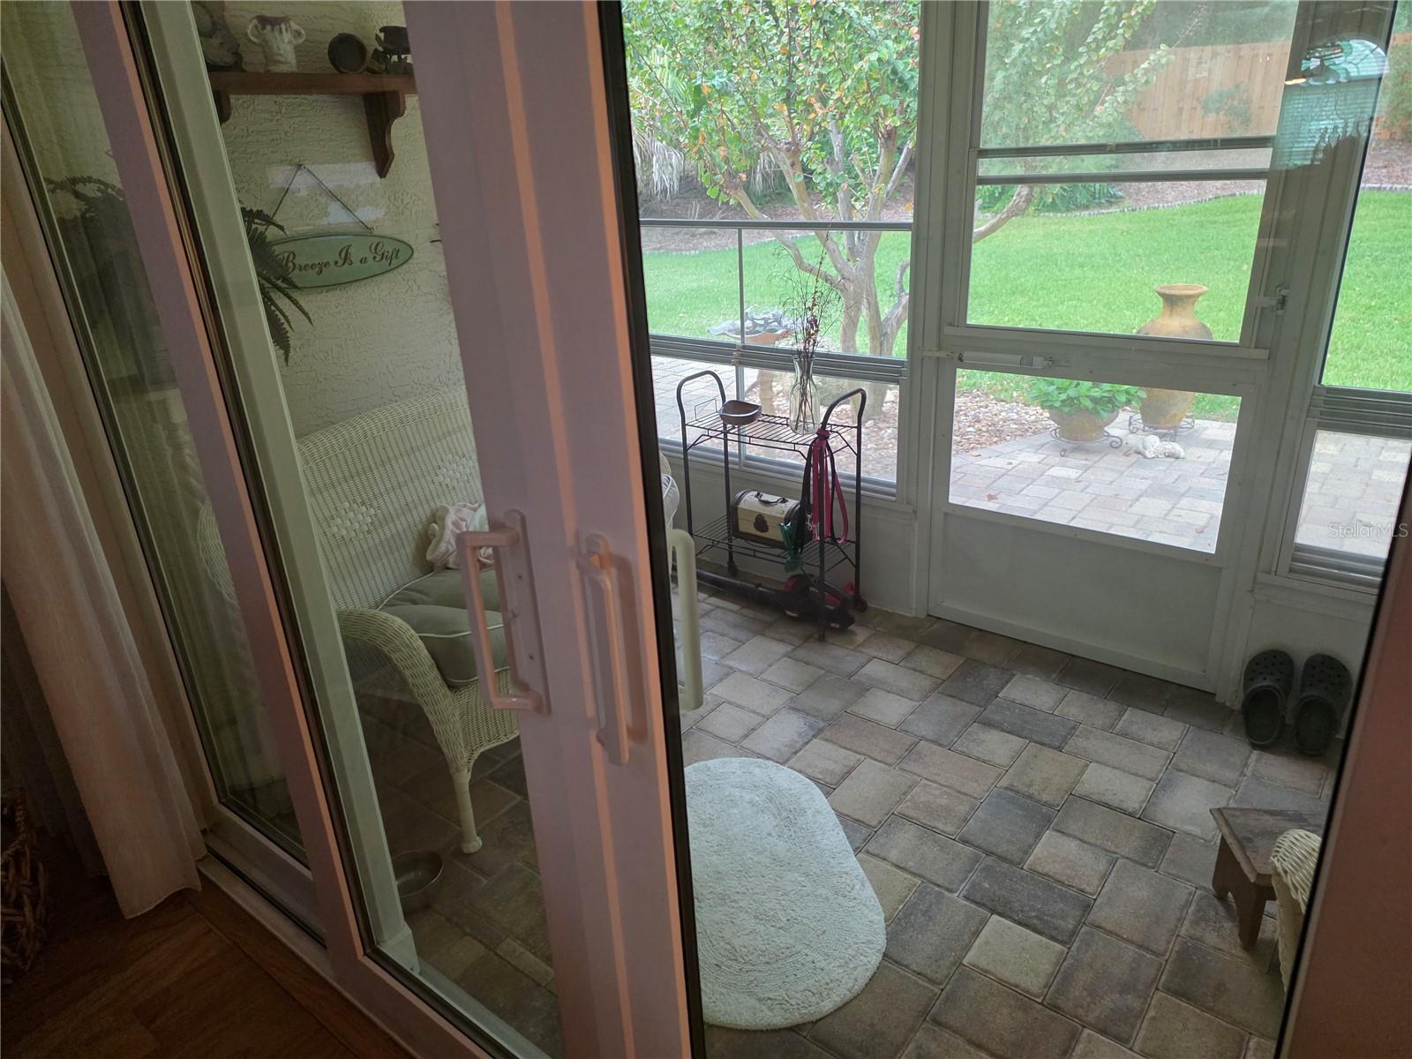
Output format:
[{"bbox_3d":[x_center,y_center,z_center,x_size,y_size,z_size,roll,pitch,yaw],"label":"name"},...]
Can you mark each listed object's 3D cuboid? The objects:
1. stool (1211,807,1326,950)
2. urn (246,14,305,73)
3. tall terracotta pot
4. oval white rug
[{"bbox_3d":[1.188,0.681,1.816,0.350,0.197,0.203,0,22,5],"label":"stool"},{"bbox_3d":[-1.092,-1.231,2.398,0.142,0.132,0.095,-21,28,-37],"label":"urn"},{"bbox_3d":[2.402,-0.884,4.841,0.355,0.712,0.355,9,25,26],"label":"tall terracotta pot"},{"bbox_3d":[0.083,0.736,2.033,0.507,0.022,0.797,-6,23,-9],"label":"oval white rug"}]

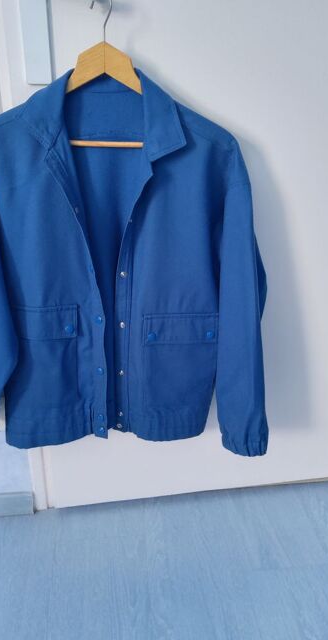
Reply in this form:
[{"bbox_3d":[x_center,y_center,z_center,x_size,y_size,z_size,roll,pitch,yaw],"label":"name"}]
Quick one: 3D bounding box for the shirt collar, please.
[{"bbox_3d":[-0.101,-0.335,0.788,0.267,0.142,0.100,-2,22,-6],"label":"shirt collar"}]

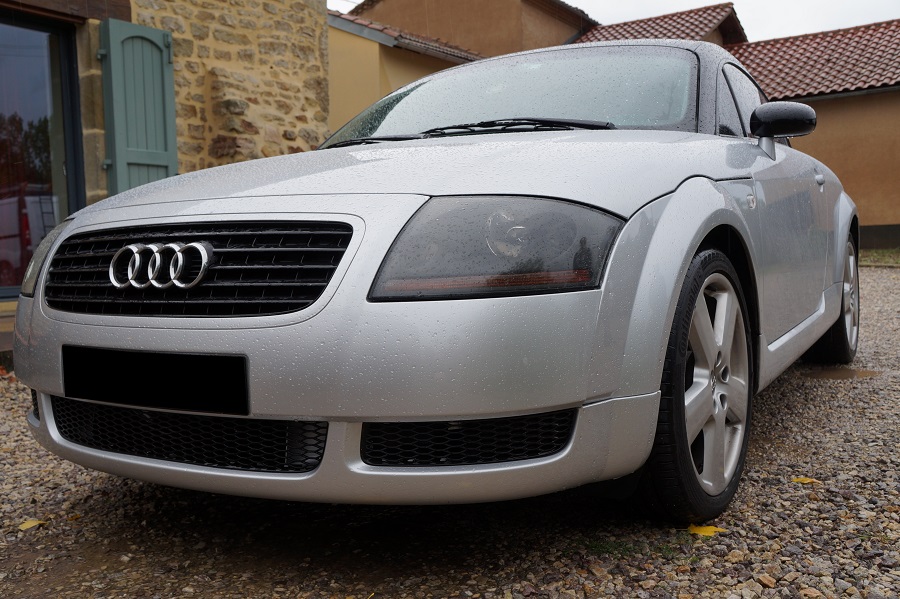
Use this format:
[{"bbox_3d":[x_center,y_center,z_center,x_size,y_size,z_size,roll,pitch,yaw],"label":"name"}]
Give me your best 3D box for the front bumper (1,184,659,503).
[{"bbox_3d":[-0.463,0.070,1.795,1.720,0.550,0.490,0,5,32],"label":"front bumper"}]

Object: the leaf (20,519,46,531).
[{"bbox_3d":[-1.013,0.545,2.056,0.070,0.020,0.060,-5,5,-35],"label":"leaf"}]

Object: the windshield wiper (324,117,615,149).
[{"bbox_3d":[0.013,-0.500,2.654,1.060,0.085,0.200,0,5,32],"label":"windshield wiper"}]

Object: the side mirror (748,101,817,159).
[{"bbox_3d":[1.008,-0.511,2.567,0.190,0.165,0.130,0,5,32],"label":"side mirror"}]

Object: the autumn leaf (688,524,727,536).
[{"bbox_3d":[0.555,0.498,1.833,0.080,0.015,0.060,-2,4,6],"label":"autumn leaf"}]

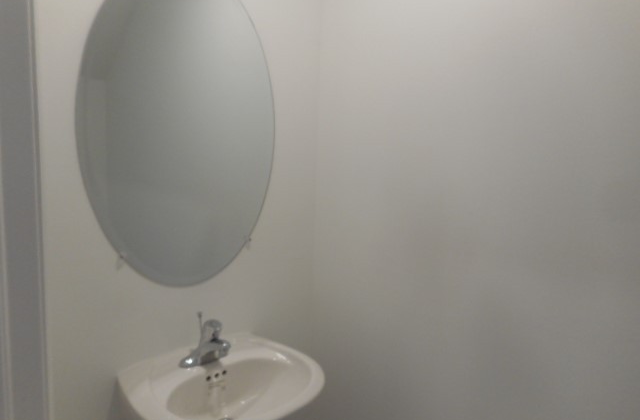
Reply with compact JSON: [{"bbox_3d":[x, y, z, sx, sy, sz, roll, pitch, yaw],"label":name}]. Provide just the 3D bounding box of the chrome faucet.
[{"bbox_3d":[-0.298,0.367,1.294,0.157,0.125,0.148,-5,10,-44],"label":"chrome faucet"}]

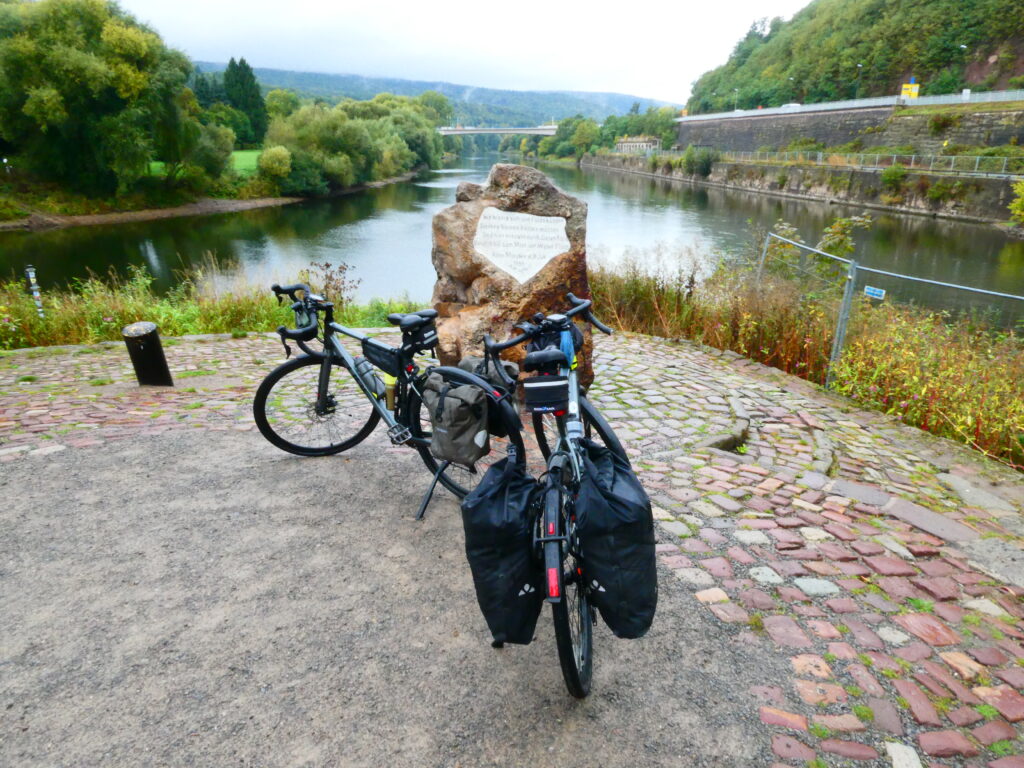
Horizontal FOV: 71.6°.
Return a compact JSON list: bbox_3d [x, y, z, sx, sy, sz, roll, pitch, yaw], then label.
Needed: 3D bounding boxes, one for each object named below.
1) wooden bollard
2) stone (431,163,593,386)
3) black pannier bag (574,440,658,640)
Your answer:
[{"bbox_3d":[-2.747,-0.206,5.375,0.240,0.450,0.240,-2,26,1],"label":"wooden bollard"},{"bbox_3d":[0.005,-0.701,5.011,1.100,1.630,0.600,3,19,8],"label":"stone"},{"bbox_3d":[0.338,0.471,2.228,0.215,0.540,0.310,-9,17,9],"label":"black pannier bag"}]

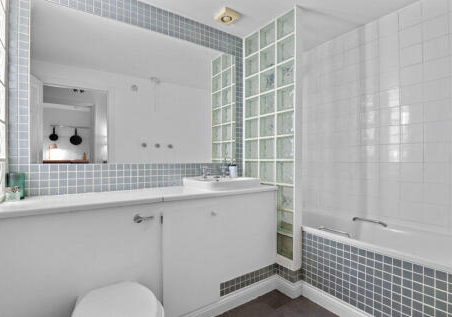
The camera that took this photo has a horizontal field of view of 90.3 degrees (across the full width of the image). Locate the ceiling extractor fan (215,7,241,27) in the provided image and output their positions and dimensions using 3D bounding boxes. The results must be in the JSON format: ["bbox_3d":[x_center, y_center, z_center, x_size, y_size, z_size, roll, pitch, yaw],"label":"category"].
[{"bbox_3d":[0.013,-1.184,1.890,0.155,0.035,0.155,1,-1,-39],"label":"ceiling extractor fan"}]

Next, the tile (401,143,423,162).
[{"bbox_3d":[1.434,-0.042,1.736,0.010,0.149,0.149,0,0,-37],"label":"tile"}]

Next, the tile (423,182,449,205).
[{"bbox_3d":[1.536,0.258,1.639,0.010,0.150,0.146,1,-1,-37],"label":"tile"}]

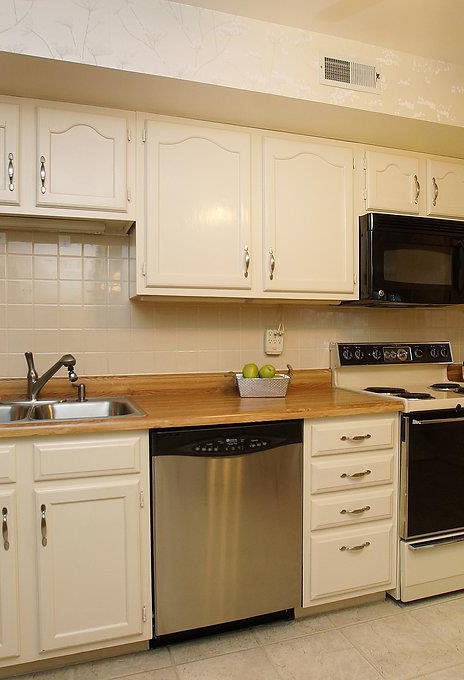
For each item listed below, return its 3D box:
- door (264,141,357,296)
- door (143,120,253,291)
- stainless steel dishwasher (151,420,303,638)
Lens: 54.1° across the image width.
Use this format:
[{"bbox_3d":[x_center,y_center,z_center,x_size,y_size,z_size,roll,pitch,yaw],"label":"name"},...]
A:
[{"bbox_3d":[0.371,-0.580,2.180,0.475,0.706,0.025,-1,1,-18],"label":"door"},{"bbox_3d":[-0.141,-0.582,2.017,0.474,0.705,0.025,-1,1,-18],"label":"door"},{"bbox_3d":[-0.088,0.708,2.010,0.607,0.782,0.615,-1,1,-18],"label":"stainless steel dishwasher"}]

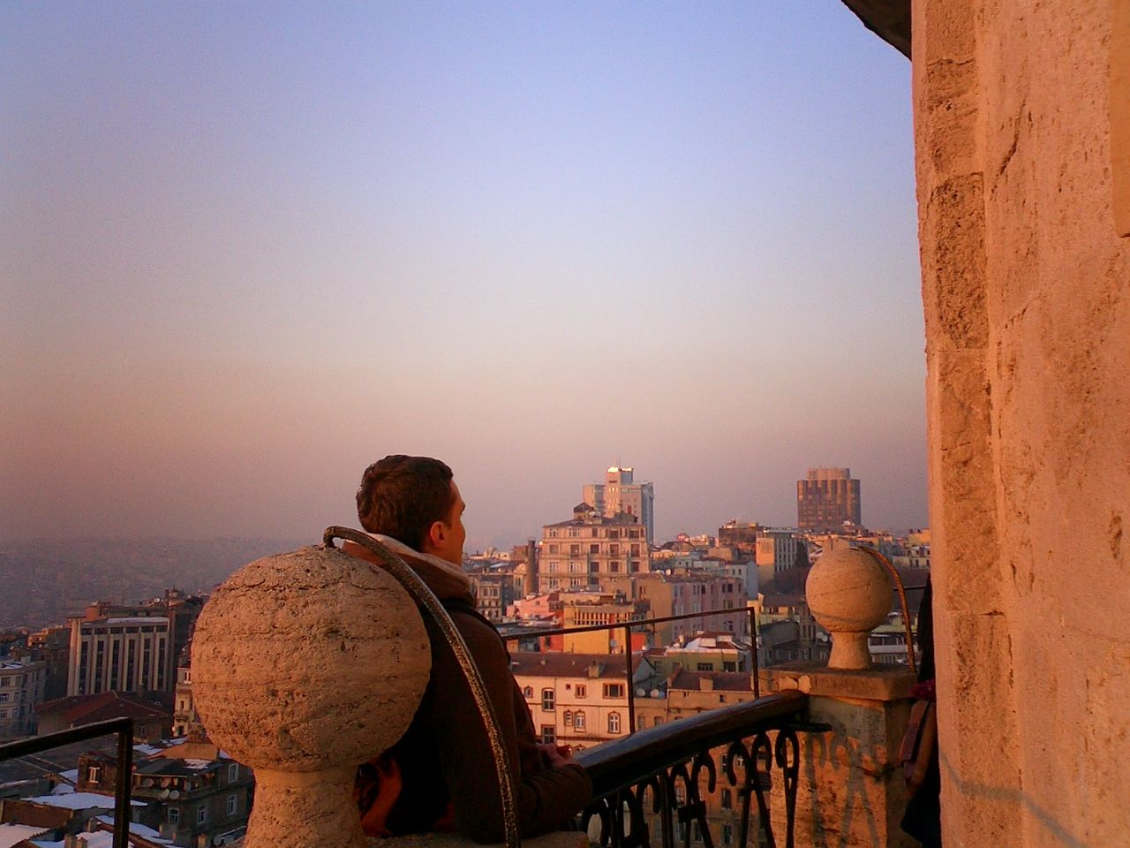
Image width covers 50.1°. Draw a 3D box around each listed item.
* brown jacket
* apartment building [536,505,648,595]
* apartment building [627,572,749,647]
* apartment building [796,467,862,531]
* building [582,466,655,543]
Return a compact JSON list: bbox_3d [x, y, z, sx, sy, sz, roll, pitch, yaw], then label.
[{"bbox_3d":[-0.209,0.598,2.406,0.480,0.740,0.520,5,-7,-44],"label":"brown jacket"},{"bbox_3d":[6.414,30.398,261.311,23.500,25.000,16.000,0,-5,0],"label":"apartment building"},{"bbox_3d":[22.600,36.395,217.573,18.000,18.000,12.000,4,-7,-36],"label":"apartment building"},{"bbox_3d":[172.240,60.815,787.747,38.000,62.000,36.000,-1,-5,7],"label":"apartment building"},{"bbox_3d":[28.847,54.853,652.722,34.000,64.000,26.000,-1,-5,14],"label":"building"}]

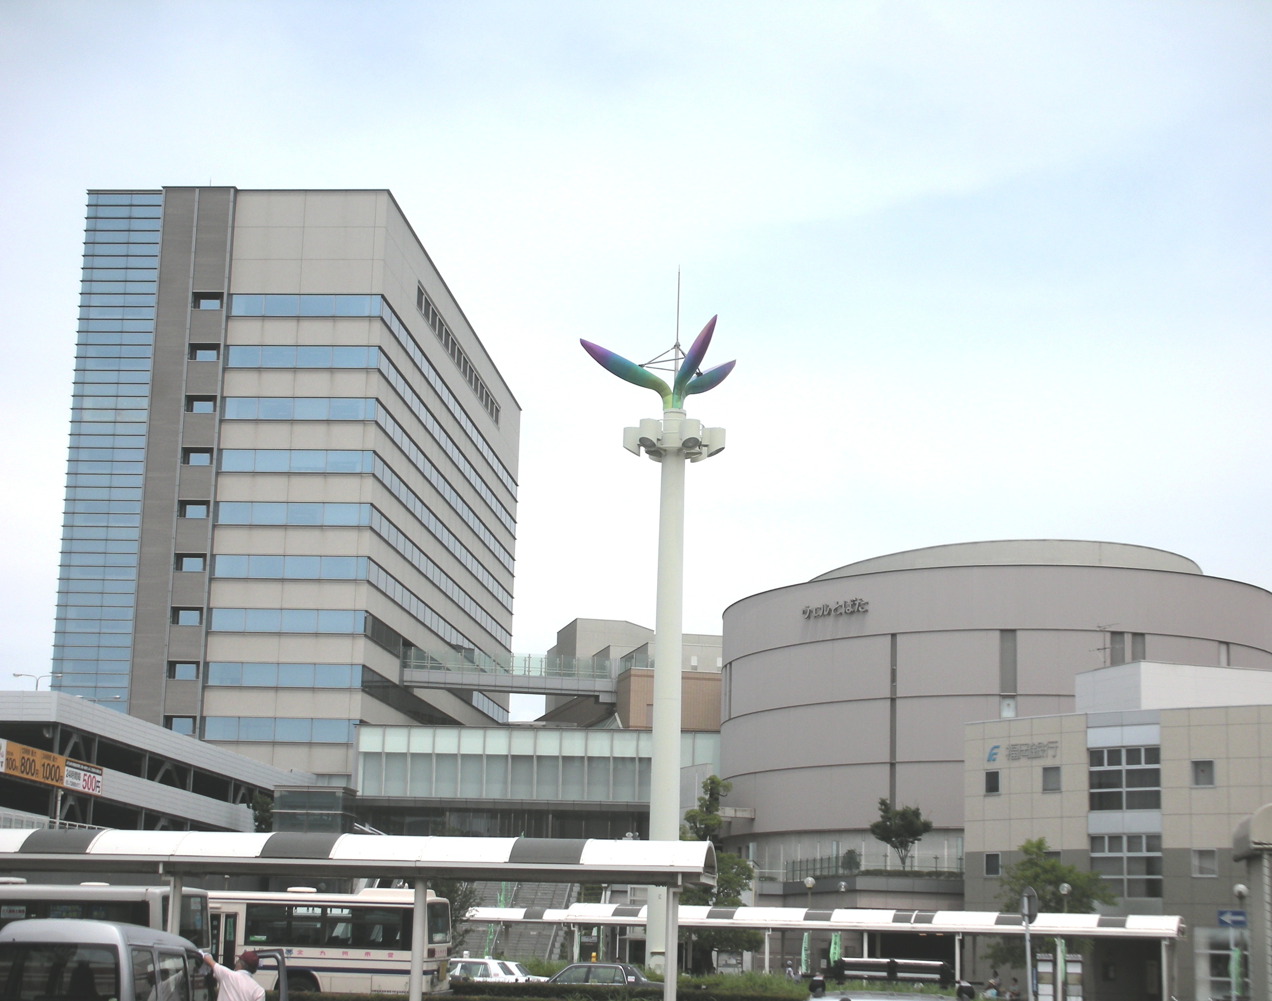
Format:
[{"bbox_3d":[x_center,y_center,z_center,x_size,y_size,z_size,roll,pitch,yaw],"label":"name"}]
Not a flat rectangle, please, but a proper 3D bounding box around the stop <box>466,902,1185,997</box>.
[{"bbox_3d":[6.294,16.090,82.720,25.509,3.450,2.600,-2,-11,18],"label":"stop"}]

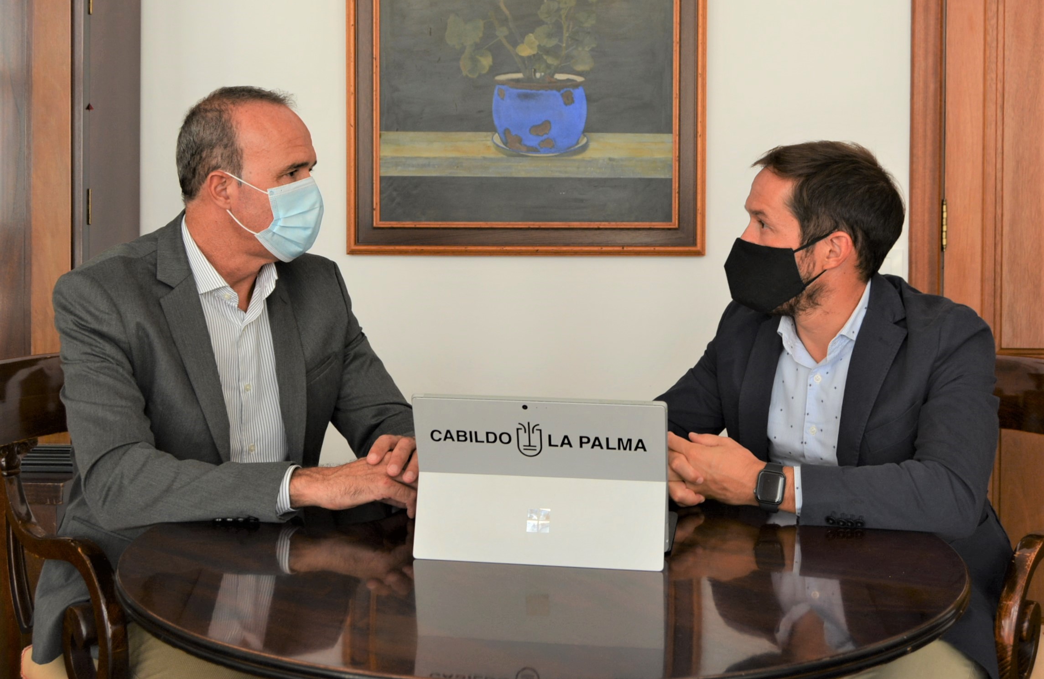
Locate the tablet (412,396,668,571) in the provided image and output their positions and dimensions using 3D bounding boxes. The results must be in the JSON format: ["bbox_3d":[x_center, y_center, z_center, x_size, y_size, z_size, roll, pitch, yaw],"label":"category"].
[{"bbox_3d":[0.039,0.136,1.055,0.250,0.165,0.255,1,2,12],"label":"tablet"}]

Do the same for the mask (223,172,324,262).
[{"bbox_3d":[-0.347,-0.176,1.385,0.130,0.125,0.145,1,2,11],"label":"mask"}]

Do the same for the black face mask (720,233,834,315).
[{"bbox_3d":[0.350,-0.093,1.330,0.135,0.115,0.145,0,2,6],"label":"black face mask"}]

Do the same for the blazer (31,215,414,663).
[{"bbox_3d":[-0.432,0.140,1.425,0.500,0.650,0.480,-2,3,-44],"label":"blazer"}]

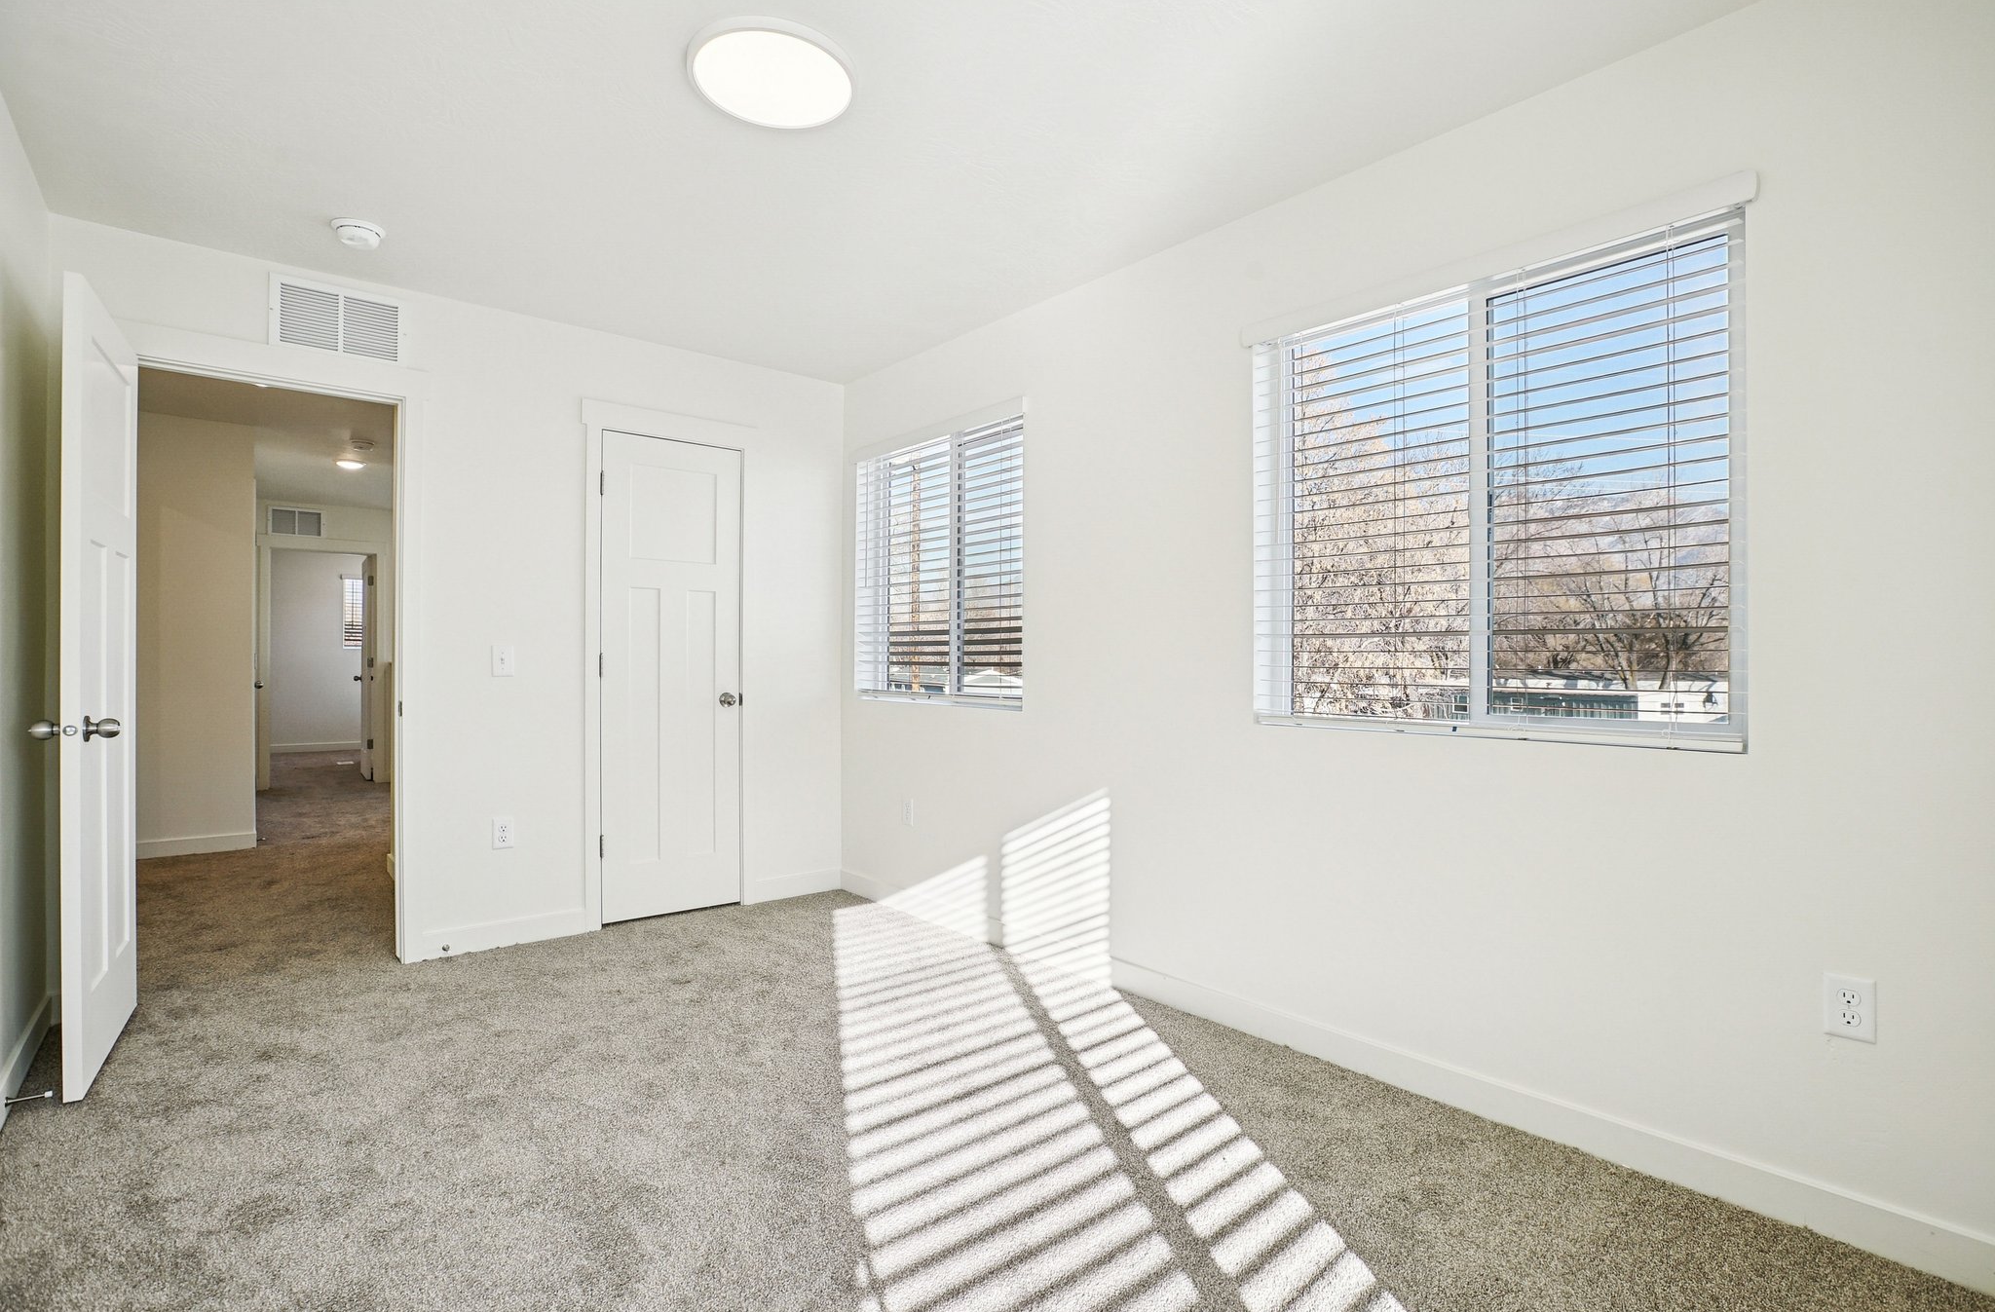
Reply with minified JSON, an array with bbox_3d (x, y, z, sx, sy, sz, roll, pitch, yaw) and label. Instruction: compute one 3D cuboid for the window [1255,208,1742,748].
[{"bbox_3d":[1.173,-0.377,2.259,0.055,1.143,1.127,1,-1,-42],"label":"window"}]

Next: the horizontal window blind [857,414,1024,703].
[{"bbox_3d":[-0.273,-0.375,3.847,0.055,1.141,1.127,1,-1,-42],"label":"horizontal window blind"}]

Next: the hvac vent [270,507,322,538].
[{"bbox_3d":[-6.029,-1.141,7.638,0.400,0.240,0.020,1,-1,-37],"label":"hvac vent"}]

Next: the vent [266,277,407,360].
[{"bbox_3d":[-2.325,-1.183,3.145,0.395,0.240,0.020,1,-1,-37],"label":"vent"}]

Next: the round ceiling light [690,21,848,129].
[{"bbox_3d":[-0.524,-1.344,2.072,0.378,0.025,0.378,0,-1,0],"label":"round ceiling light"}]

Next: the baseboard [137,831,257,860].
[{"bbox_3d":[-4.591,1.091,5.093,0.520,0.093,0.015,1,-1,-37],"label":"baseboard"}]

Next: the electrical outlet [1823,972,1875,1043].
[{"bbox_3d":[1.635,0.676,1.701,0.008,0.117,0.073,1,-1,-42],"label":"electrical outlet"}]

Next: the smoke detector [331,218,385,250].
[{"bbox_3d":[-2.021,-1.332,2.806,0.140,0.045,0.140,1,-1,-37],"label":"smoke detector"}]

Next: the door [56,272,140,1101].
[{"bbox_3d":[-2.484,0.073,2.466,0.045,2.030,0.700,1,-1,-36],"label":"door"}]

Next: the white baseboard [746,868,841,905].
[{"bbox_3d":[-0.943,1.092,4.189,0.466,0.093,0.015,1,-1,-37],"label":"white baseboard"}]

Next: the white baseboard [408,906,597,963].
[{"bbox_3d":[-1.903,1.082,3.458,0.607,0.093,0.015,1,-1,-37],"label":"white baseboard"}]

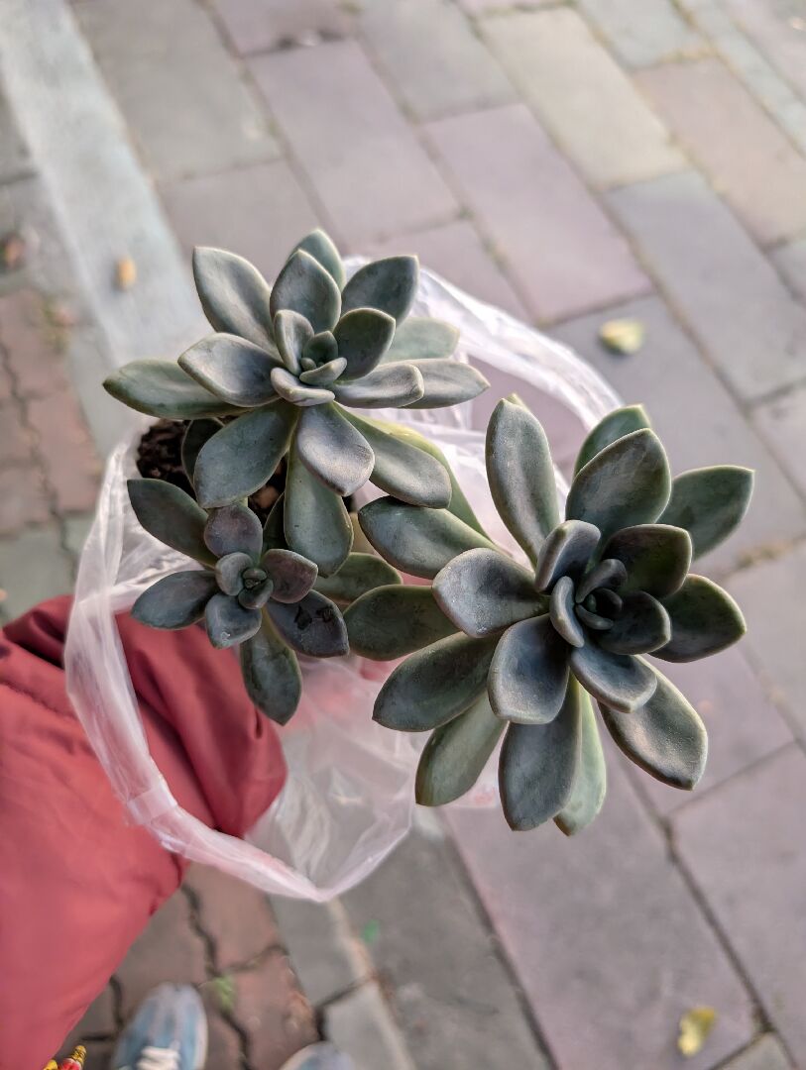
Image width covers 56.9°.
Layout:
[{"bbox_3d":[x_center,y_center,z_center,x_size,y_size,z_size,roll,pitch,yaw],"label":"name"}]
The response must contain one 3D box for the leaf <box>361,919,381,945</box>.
[{"bbox_3d":[-0.042,0.519,0.972,0.018,0.008,0.028,22,66,0],"label":"leaf"}]

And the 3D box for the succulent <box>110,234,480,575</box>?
[{"bbox_3d":[-0.039,-0.055,0.295,0.148,0.085,0.148,0,68,-10],"label":"succulent"}]

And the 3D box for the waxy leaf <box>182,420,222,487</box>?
[{"bbox_3d":[-0.086,-0.035,0.320,0.022,0.016,0.034,13,66,-4],"label":"waxy leaf"}]

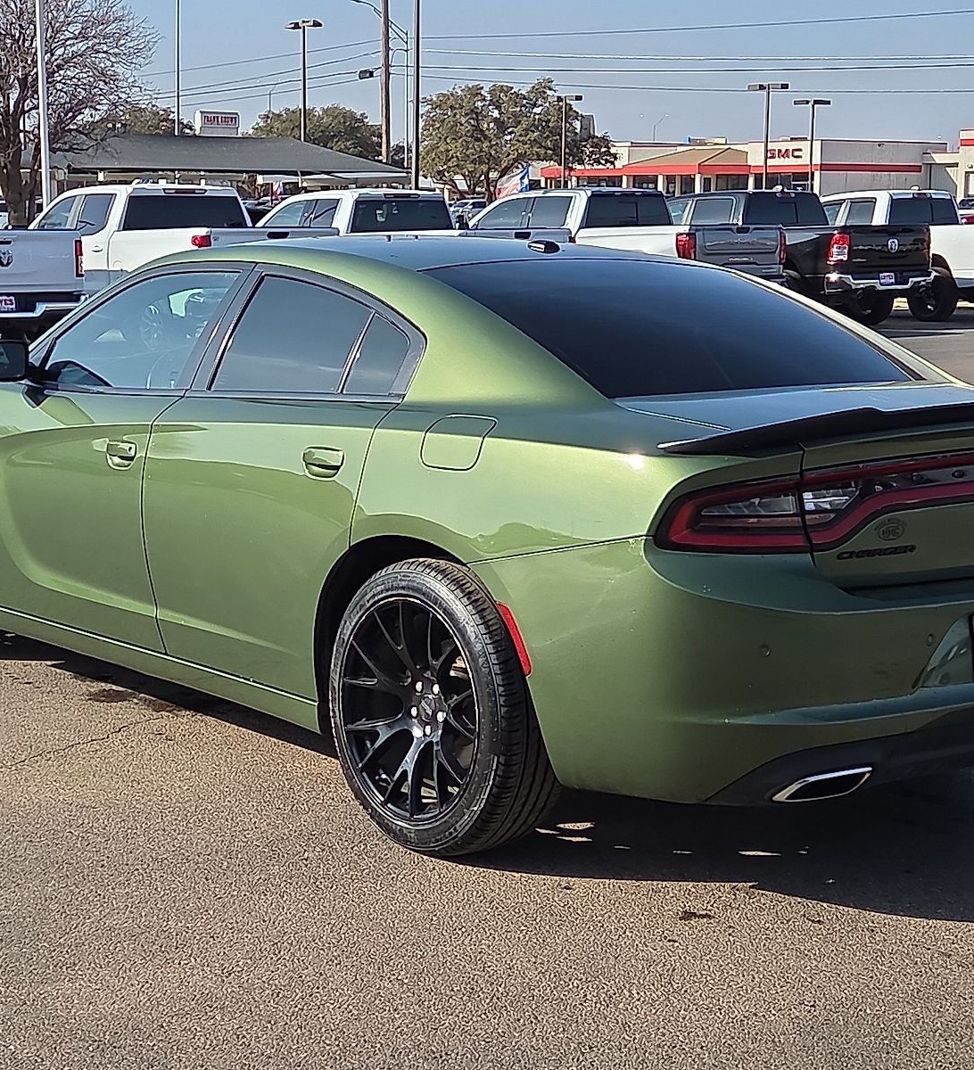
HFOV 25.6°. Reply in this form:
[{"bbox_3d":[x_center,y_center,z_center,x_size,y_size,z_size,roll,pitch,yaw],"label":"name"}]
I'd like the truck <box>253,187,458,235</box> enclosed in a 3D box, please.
[{"bbox_3d":[-1.462,-3.344,26.789,2.100,1.950,5.880,-6,11,-40],"label":"truck"}]

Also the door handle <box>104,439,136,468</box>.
[{"bbox_3d":[-1.047,-0.231,6.119,0.055,0.080,0.185,2,6,-40],"label":"door handle"}]

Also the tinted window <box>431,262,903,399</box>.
[{"bbox_3d":[0.462,-0.566,5.674,1.180,0.100,0.899,-6,31,-39],"label":"tinted window"}]

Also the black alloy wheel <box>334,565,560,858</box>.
[{"bbox_3d":[-0.090,0.409,5.206,0.260,0.720,0.720,-6,11,-39],"label":"black alloy wheel"}]

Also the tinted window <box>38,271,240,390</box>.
[{"bbox_3d":[-1.051,-0.607,6.388,0.050,0.411,0.828,32,-13,-38],"label":"tinted window"}]

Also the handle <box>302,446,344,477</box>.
[{"bbox_3d":[-0.406,-0.182,5.330,0.055,0.080,0.180,2,6,-40],"label":"handle"}]

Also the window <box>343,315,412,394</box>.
[{"bbox_3d":[-0.267,-0.454,5.431,0.050,0.230,0.204,32,-13,-38],"label":"window"}]

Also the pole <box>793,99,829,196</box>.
[{"bbox_3d":[14.831,-16.637,98.474,1.700,6.600,0.450,2,8,10],"label":"pole"}]

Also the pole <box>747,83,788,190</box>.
[{"bbox_3d":[13.304,-17.528,102.588,1.900,8.000,0.450,1,8,0],"label":"pole"}]

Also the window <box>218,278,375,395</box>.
[{"bbox_3d":[-0.508,-0.527,5.742,0.050,0.359,0.588,32,-13,-38],"label":"window"}]

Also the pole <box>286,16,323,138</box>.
[{"bbox_3d":[-7.933,-17.233,92.704,1.700,9.800,0.450,7,10,35],"label":"pole"}]

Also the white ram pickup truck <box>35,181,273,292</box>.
[{"bbox_3d":[-3.931,-3.167,25.112,2.100,1.950,5.880,-5,11,-36],"label":"white ram pickup truck"}]

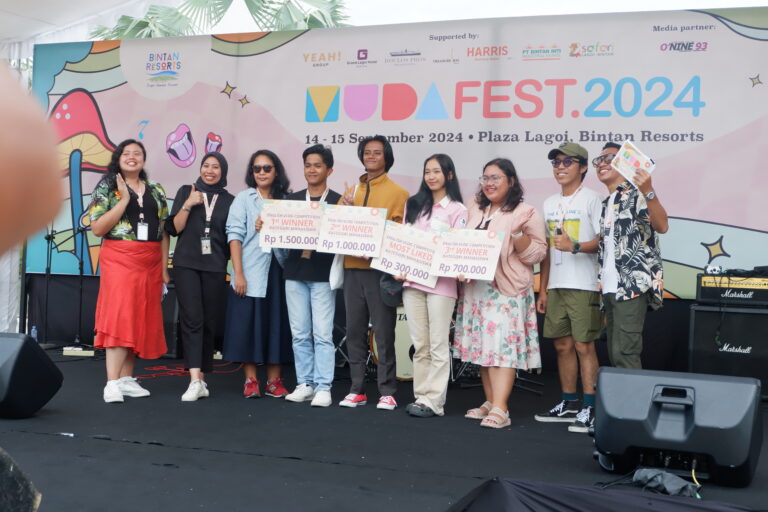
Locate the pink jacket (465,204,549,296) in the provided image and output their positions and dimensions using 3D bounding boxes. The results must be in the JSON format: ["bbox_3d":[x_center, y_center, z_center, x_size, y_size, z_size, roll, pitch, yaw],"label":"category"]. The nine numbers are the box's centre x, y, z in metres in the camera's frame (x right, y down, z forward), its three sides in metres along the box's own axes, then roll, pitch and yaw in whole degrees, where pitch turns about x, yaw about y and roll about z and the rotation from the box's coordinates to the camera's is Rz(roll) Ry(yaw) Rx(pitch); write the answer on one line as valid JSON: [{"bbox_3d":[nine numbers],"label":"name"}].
[{"bbox_3d":[0.718,-0.044,6.400,0.450,0.550,0.320,2,0,30],"label":"pink jacket"}]

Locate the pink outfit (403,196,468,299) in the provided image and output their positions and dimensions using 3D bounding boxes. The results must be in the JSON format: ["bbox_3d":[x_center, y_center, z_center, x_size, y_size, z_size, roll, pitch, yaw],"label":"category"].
[{"bbox_3d":[0.323,-0.053,6.820,0.400,0.630,0.270,2,-1,20],"label":"pink outfit"}]

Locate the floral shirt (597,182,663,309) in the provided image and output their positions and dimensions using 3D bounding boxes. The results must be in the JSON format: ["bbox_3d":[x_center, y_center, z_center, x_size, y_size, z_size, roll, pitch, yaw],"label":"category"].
[{"bbox_3d":[1.405,-0.057,6.200,0.280,0.690,0.400,1,0,-42],"label":"floral shirt"}]

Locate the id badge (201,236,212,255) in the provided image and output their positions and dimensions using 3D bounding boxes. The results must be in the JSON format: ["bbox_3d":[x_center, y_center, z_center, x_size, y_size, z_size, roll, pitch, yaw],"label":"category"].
[{"bbox_3d":[-1.133,-0.064,6.950,0.067,0.112,0.010,2,0,-8],"label":"id badge"}]

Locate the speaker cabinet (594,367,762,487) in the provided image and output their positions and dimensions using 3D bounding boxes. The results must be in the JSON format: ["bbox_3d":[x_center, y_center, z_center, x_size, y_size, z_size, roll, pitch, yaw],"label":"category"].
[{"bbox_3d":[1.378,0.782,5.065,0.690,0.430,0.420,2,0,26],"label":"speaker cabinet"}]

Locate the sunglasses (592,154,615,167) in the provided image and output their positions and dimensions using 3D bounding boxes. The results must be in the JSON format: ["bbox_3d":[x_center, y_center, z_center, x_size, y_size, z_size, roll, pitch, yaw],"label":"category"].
[{"bbox_3d":[1.325,-0.534,6.407,0.145,0.052,0.145,-14,-24,31],"label":"sunglasses"}]

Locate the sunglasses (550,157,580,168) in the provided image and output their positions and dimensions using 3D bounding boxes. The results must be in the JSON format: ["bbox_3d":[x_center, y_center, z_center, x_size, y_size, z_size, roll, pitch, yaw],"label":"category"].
[{"bbox_3d":[1.093,-0.544,6.480,0.142,0.048,0.145,-2,-8,34],"label":"sunglasses"}]

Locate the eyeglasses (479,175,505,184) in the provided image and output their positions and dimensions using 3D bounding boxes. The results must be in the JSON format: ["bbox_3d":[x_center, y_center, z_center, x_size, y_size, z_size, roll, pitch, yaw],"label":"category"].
[{"bbox_3d":[0.660,-0.444,6.459,0.140,0.045,0.140,2,-3,32],"label":"eyeglasses"}]

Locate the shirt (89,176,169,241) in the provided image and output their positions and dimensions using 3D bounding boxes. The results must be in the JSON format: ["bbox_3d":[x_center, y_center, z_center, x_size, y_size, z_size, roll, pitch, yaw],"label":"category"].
[{"bbox_3d":[-1.602,-0.298,6.820,0.480,0.390,0.290,1,0,-28],"label":"shirt"}]

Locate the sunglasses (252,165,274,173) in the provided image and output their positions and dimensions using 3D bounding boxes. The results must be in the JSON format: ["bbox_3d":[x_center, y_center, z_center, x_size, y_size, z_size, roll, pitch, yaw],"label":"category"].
[{"bbox_3d":[-0.795,-0.575,7.150,0.143,0.048,0.145,2,0,8],"label":"sunglasses"}]

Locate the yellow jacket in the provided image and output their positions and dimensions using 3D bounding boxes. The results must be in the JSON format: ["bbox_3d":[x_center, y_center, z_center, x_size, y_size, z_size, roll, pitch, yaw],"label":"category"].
[{"bbox_3d":[-0.055,-0.232,7.000,0.440,0.610,0.290,2,-1,18],"label":"yellow jacket"}]

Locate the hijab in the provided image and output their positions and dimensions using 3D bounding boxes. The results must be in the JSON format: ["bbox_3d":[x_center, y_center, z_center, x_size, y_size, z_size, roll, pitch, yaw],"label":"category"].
[{"bbox_3d":[-1.118,-0.536,7.070,0.215,0.270,0.245,2,-1,12],"label":"hijab"}]

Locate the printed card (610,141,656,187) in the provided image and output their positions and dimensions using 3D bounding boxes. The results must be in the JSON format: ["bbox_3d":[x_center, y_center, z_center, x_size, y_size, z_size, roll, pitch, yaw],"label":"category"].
[{"bbox_3d":[1.425,-0.522,6.220,0.225,0.172,0.008,43,16,24],"label":"printed card"}]

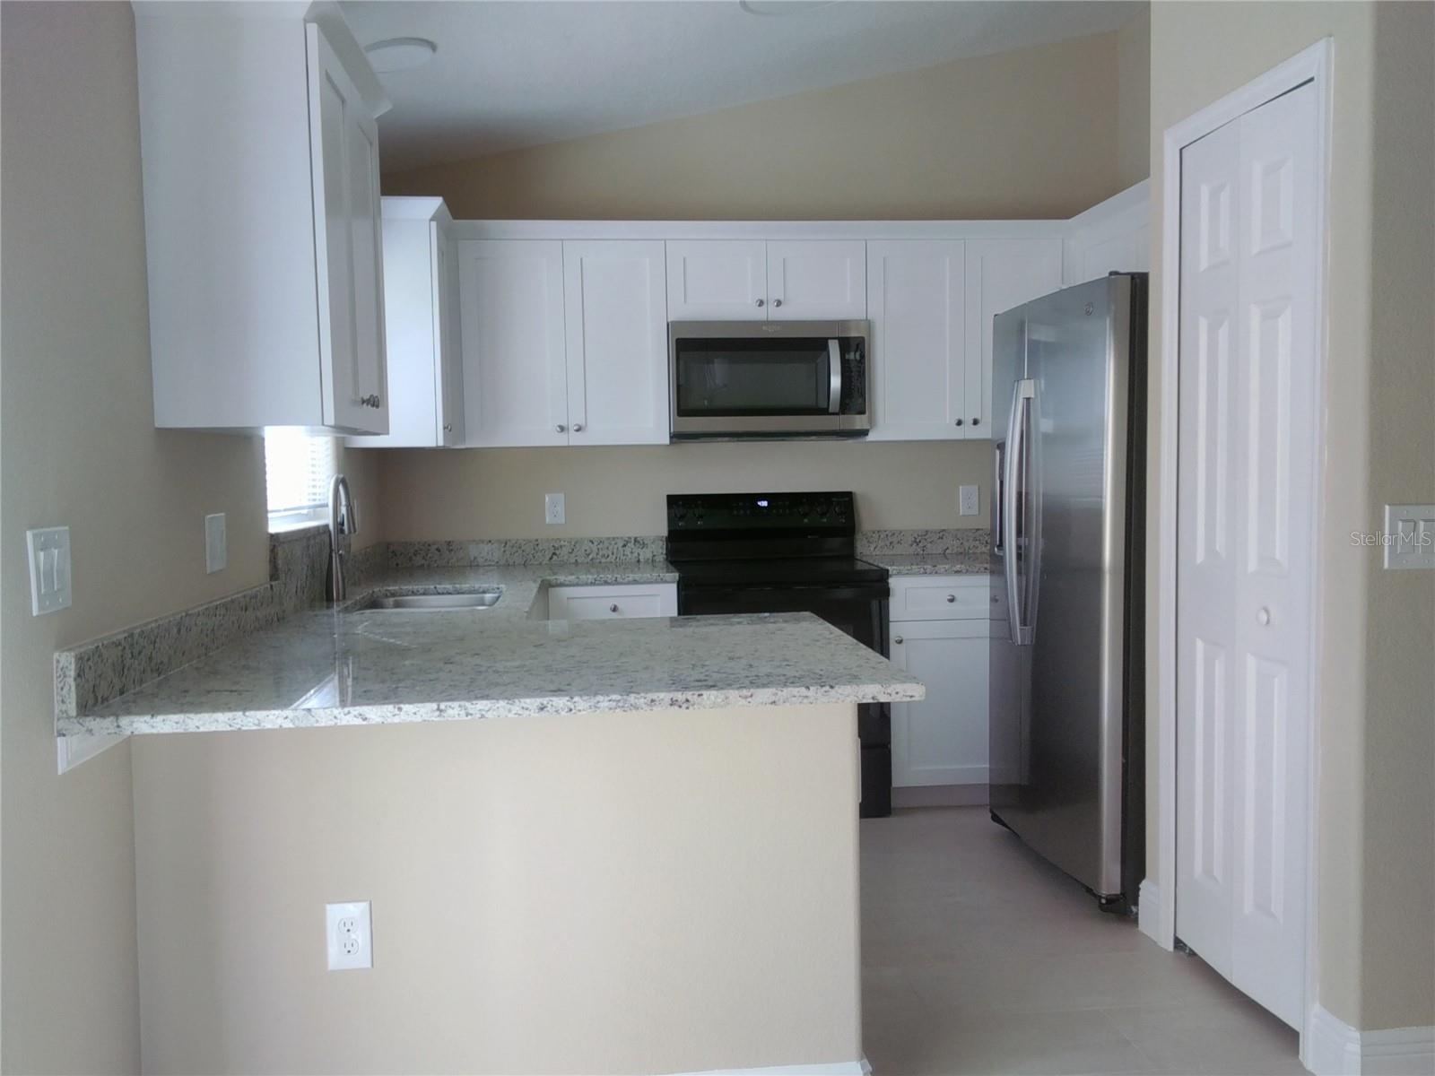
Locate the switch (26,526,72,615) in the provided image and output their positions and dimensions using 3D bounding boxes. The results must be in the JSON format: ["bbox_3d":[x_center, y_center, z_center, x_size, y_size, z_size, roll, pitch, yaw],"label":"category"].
[{"bbox_3d":[-1.000,0.048,1.742,0.011,0.123,0.121,-2,4,-6],"label":"switch"}]

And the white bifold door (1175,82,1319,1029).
[{"bbox_3d":[1.209,0.043,2.686,0.050,2.007,0.530,-1,3,-7],"label":"white bifold door"}]

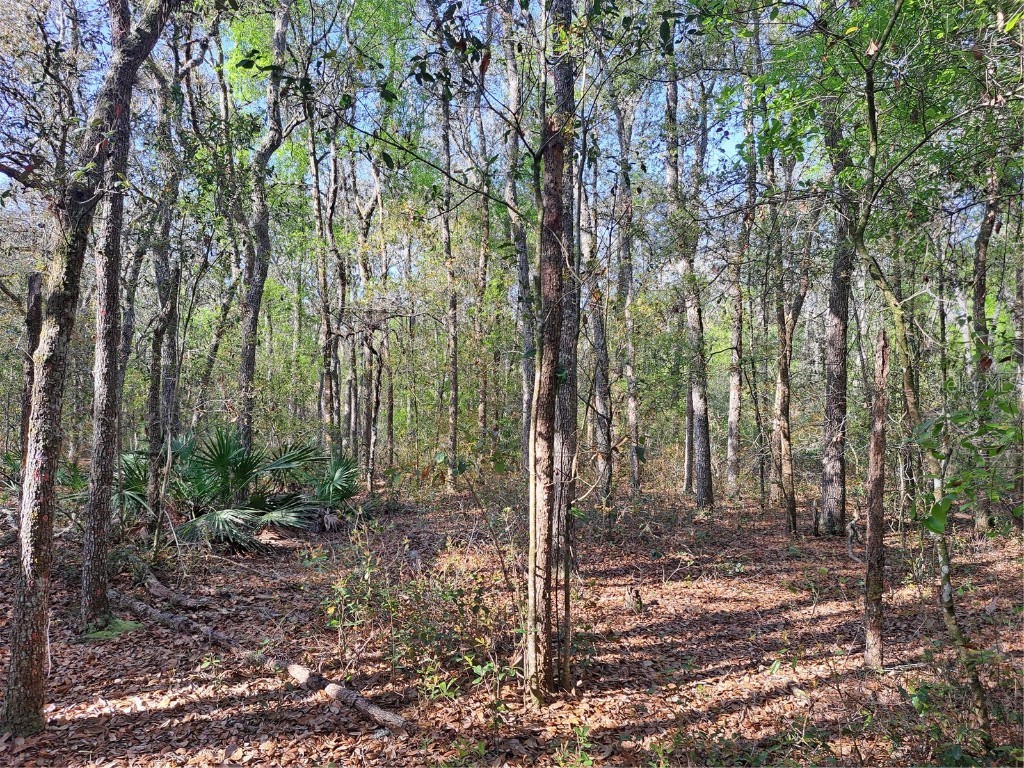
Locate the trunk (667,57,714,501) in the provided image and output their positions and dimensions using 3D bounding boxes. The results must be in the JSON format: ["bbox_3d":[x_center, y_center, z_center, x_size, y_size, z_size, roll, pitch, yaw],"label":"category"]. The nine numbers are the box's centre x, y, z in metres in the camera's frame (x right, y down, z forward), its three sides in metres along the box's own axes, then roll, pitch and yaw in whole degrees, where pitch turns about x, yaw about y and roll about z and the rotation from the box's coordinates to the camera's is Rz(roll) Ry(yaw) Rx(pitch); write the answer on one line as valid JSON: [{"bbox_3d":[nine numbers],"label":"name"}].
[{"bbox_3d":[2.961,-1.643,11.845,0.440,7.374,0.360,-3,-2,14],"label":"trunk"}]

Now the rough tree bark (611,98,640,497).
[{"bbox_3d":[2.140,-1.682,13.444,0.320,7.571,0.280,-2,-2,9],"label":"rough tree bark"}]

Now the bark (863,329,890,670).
[{"bbox_3d":[2.298,0.707,4.482,0.135,2.125,0.120,2,-2,27],"label":"bark"}]

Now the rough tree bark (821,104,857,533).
[{"bbox_3d":[4.229,-0.906,9.303,0.410,5.709,0.340,1,-2,24],"label":"rough tree bark"}]

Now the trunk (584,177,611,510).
[{"bbox_3d":[1.462,-0.746,12.409,0.310,5.620,0.270,-3,-2,7],"label":"trunk"}]

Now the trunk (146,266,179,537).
[{"bbox_3d":[-4.545,0.199,9.290,0.240,3.498,0.190,3,-2,-26],"label":"trunk"}]

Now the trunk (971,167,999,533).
[{"bbox_3d":[5.989,-0.437,9.000,0.340,4.640,0.280,-1,-3,34],"label":"trunk"}]

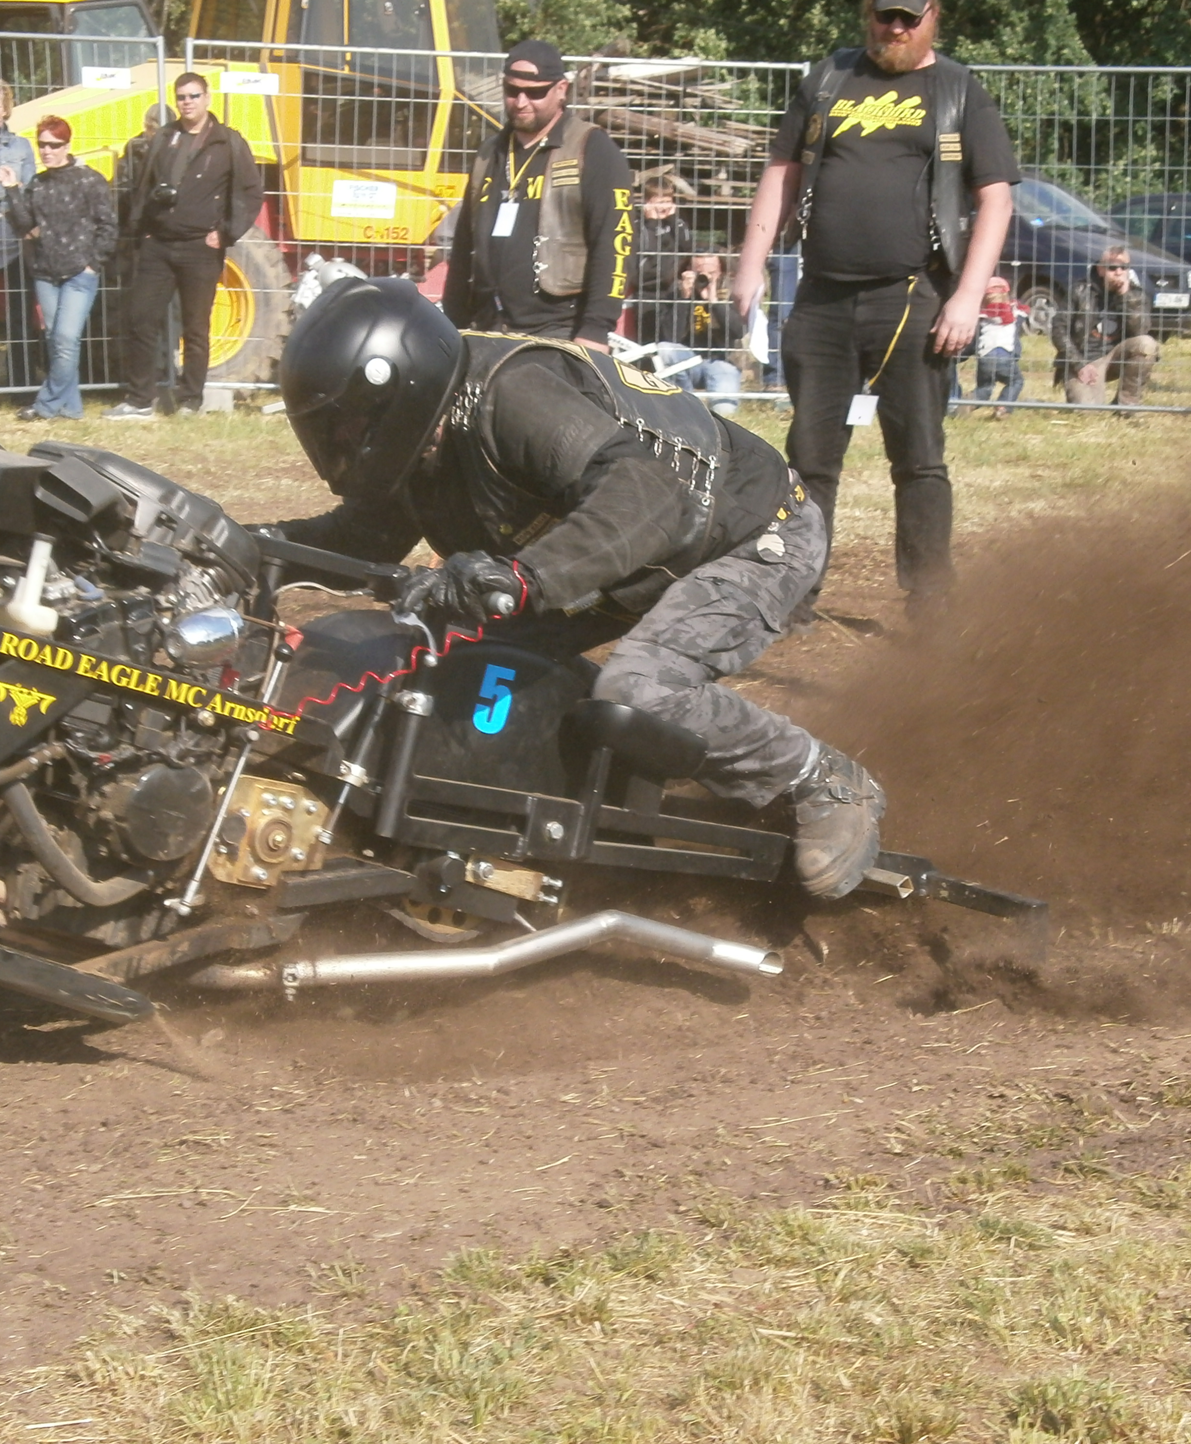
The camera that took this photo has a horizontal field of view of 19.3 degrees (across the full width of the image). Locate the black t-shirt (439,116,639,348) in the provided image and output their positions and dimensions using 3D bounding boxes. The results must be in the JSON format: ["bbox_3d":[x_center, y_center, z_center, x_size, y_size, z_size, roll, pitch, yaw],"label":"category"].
[{"bbox_3d":[-0.176,-1.453,10.400,0.530,0.640,0.280,5,10,24],"label":"black t-shirt"}]

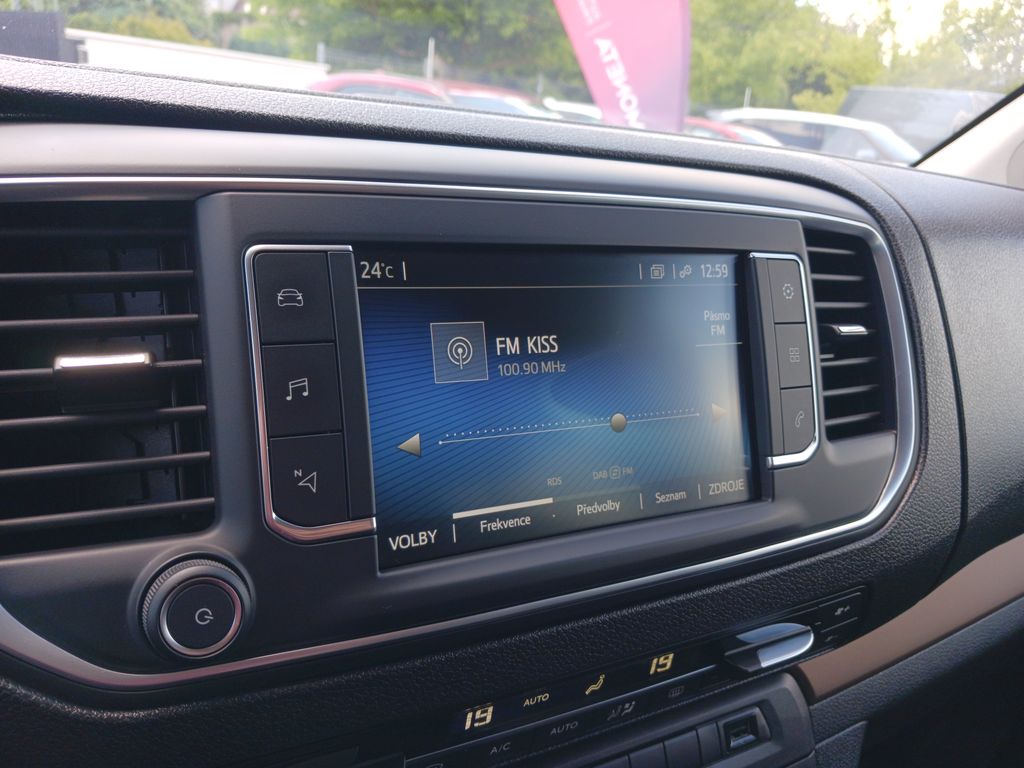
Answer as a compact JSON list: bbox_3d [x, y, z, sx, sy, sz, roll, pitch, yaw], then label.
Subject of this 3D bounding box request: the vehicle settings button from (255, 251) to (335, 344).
[{"bbox_3d":[-0.059,-0.023,0.215,0.020,0.024,0.005,-4,-1,-29],"label":"vehicle settings button"}]

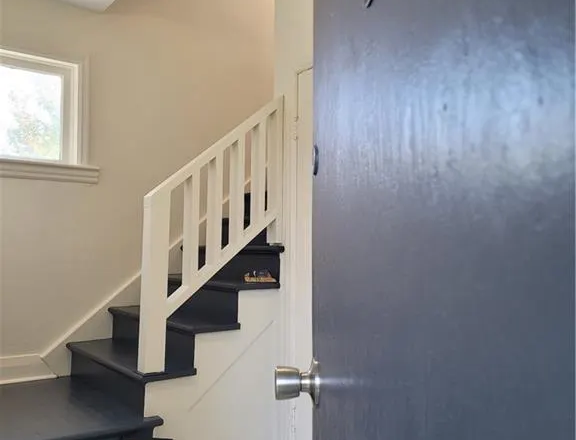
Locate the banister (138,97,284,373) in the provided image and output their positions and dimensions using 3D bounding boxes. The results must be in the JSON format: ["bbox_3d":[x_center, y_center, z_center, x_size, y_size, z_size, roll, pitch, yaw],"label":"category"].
[{"bbox_3d":[-0.344,0.014,2.778,0.733,1.346,0.085,3,-4,-36],"label":"banister"}]

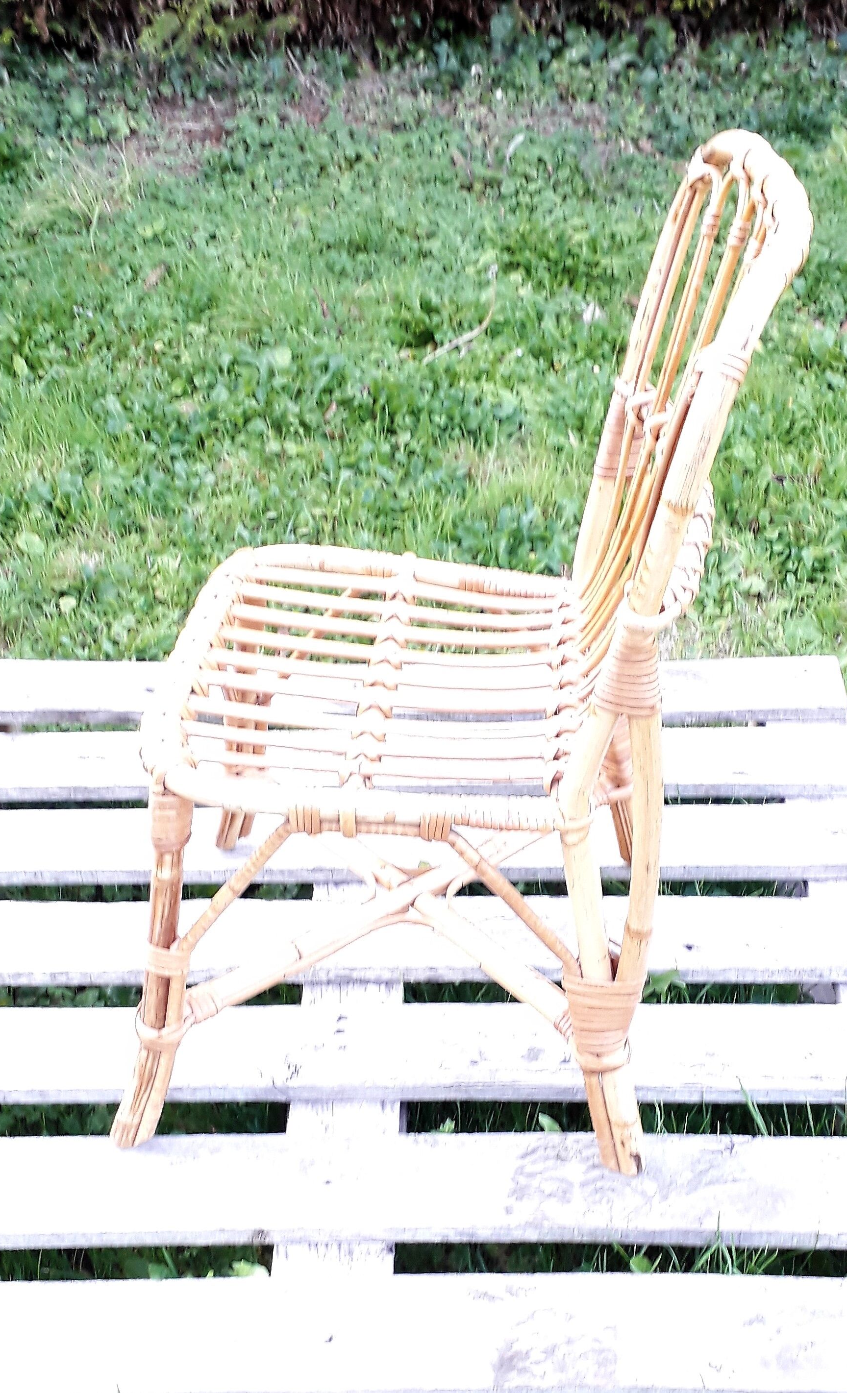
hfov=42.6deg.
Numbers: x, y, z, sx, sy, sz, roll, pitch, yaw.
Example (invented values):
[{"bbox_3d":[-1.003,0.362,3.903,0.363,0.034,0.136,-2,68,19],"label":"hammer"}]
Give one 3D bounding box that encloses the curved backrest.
[{"bbox_3d":[0.157,-0.143,0.657,0.085,0.360,0.285,11,44,-2],"label":"curved backrest"}]

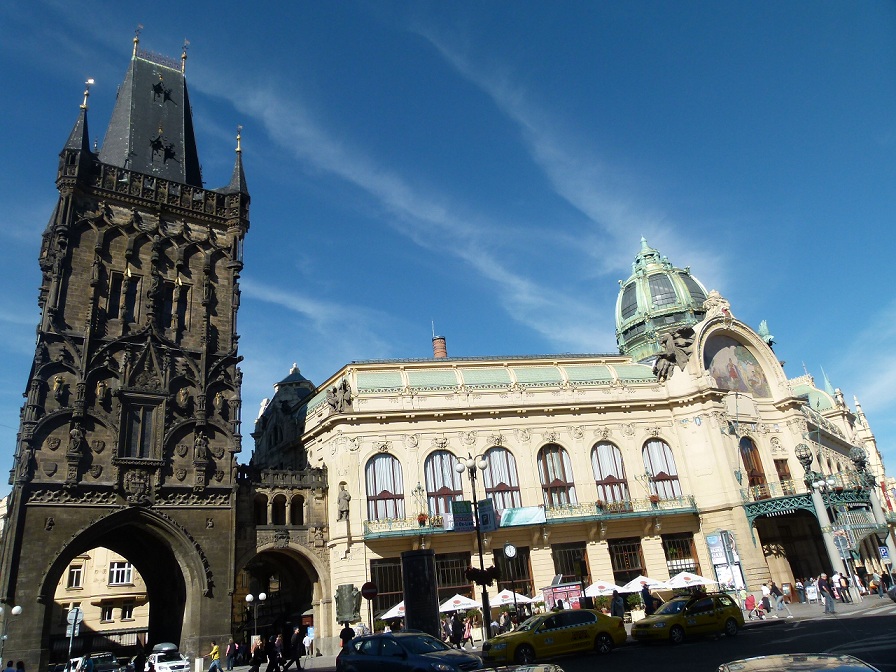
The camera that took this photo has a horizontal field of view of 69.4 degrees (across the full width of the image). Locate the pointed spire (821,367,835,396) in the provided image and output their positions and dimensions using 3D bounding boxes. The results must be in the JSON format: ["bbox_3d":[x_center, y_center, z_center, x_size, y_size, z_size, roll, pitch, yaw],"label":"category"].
[{"bbox_3d":[44.391,5.388,75.792,1.250,4.000,1.250,-24,-29,36],"label":"pointed spire"}]

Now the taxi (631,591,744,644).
[{"bbox_3d":[9.127,10.818,24.721,4.290,1.510,1.710,4,-25,-22],"label":"taxi"}]

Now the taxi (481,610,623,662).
[{"bbox_3d":[3.404,9.649,20.903,4.840,1.480,1.820,2,-25,-20],"label":"taxi"}]

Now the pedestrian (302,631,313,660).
[{"bbox_3d":[-9.883,21.803,45.598,0.500,1.650,0.400,-2,-23,-9],"label":"pedestrian"}]

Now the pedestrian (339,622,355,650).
[{"bbox_3d":[-4.466,13.617,28.612,0.580,1.760,0.380,-4,-23,-5],"label":"pedestrian"}]

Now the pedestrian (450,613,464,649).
[{"bbox_3d":[0.483,15.443,33.840,0.550,1.720,0.550,0,-24,-14],"label":"pedestrian"}]

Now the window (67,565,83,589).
[{"bbox_3d":[-37.982,24.573,65.981,1.250,2.200,0.250,12,-29,-36],"label":"window"}]

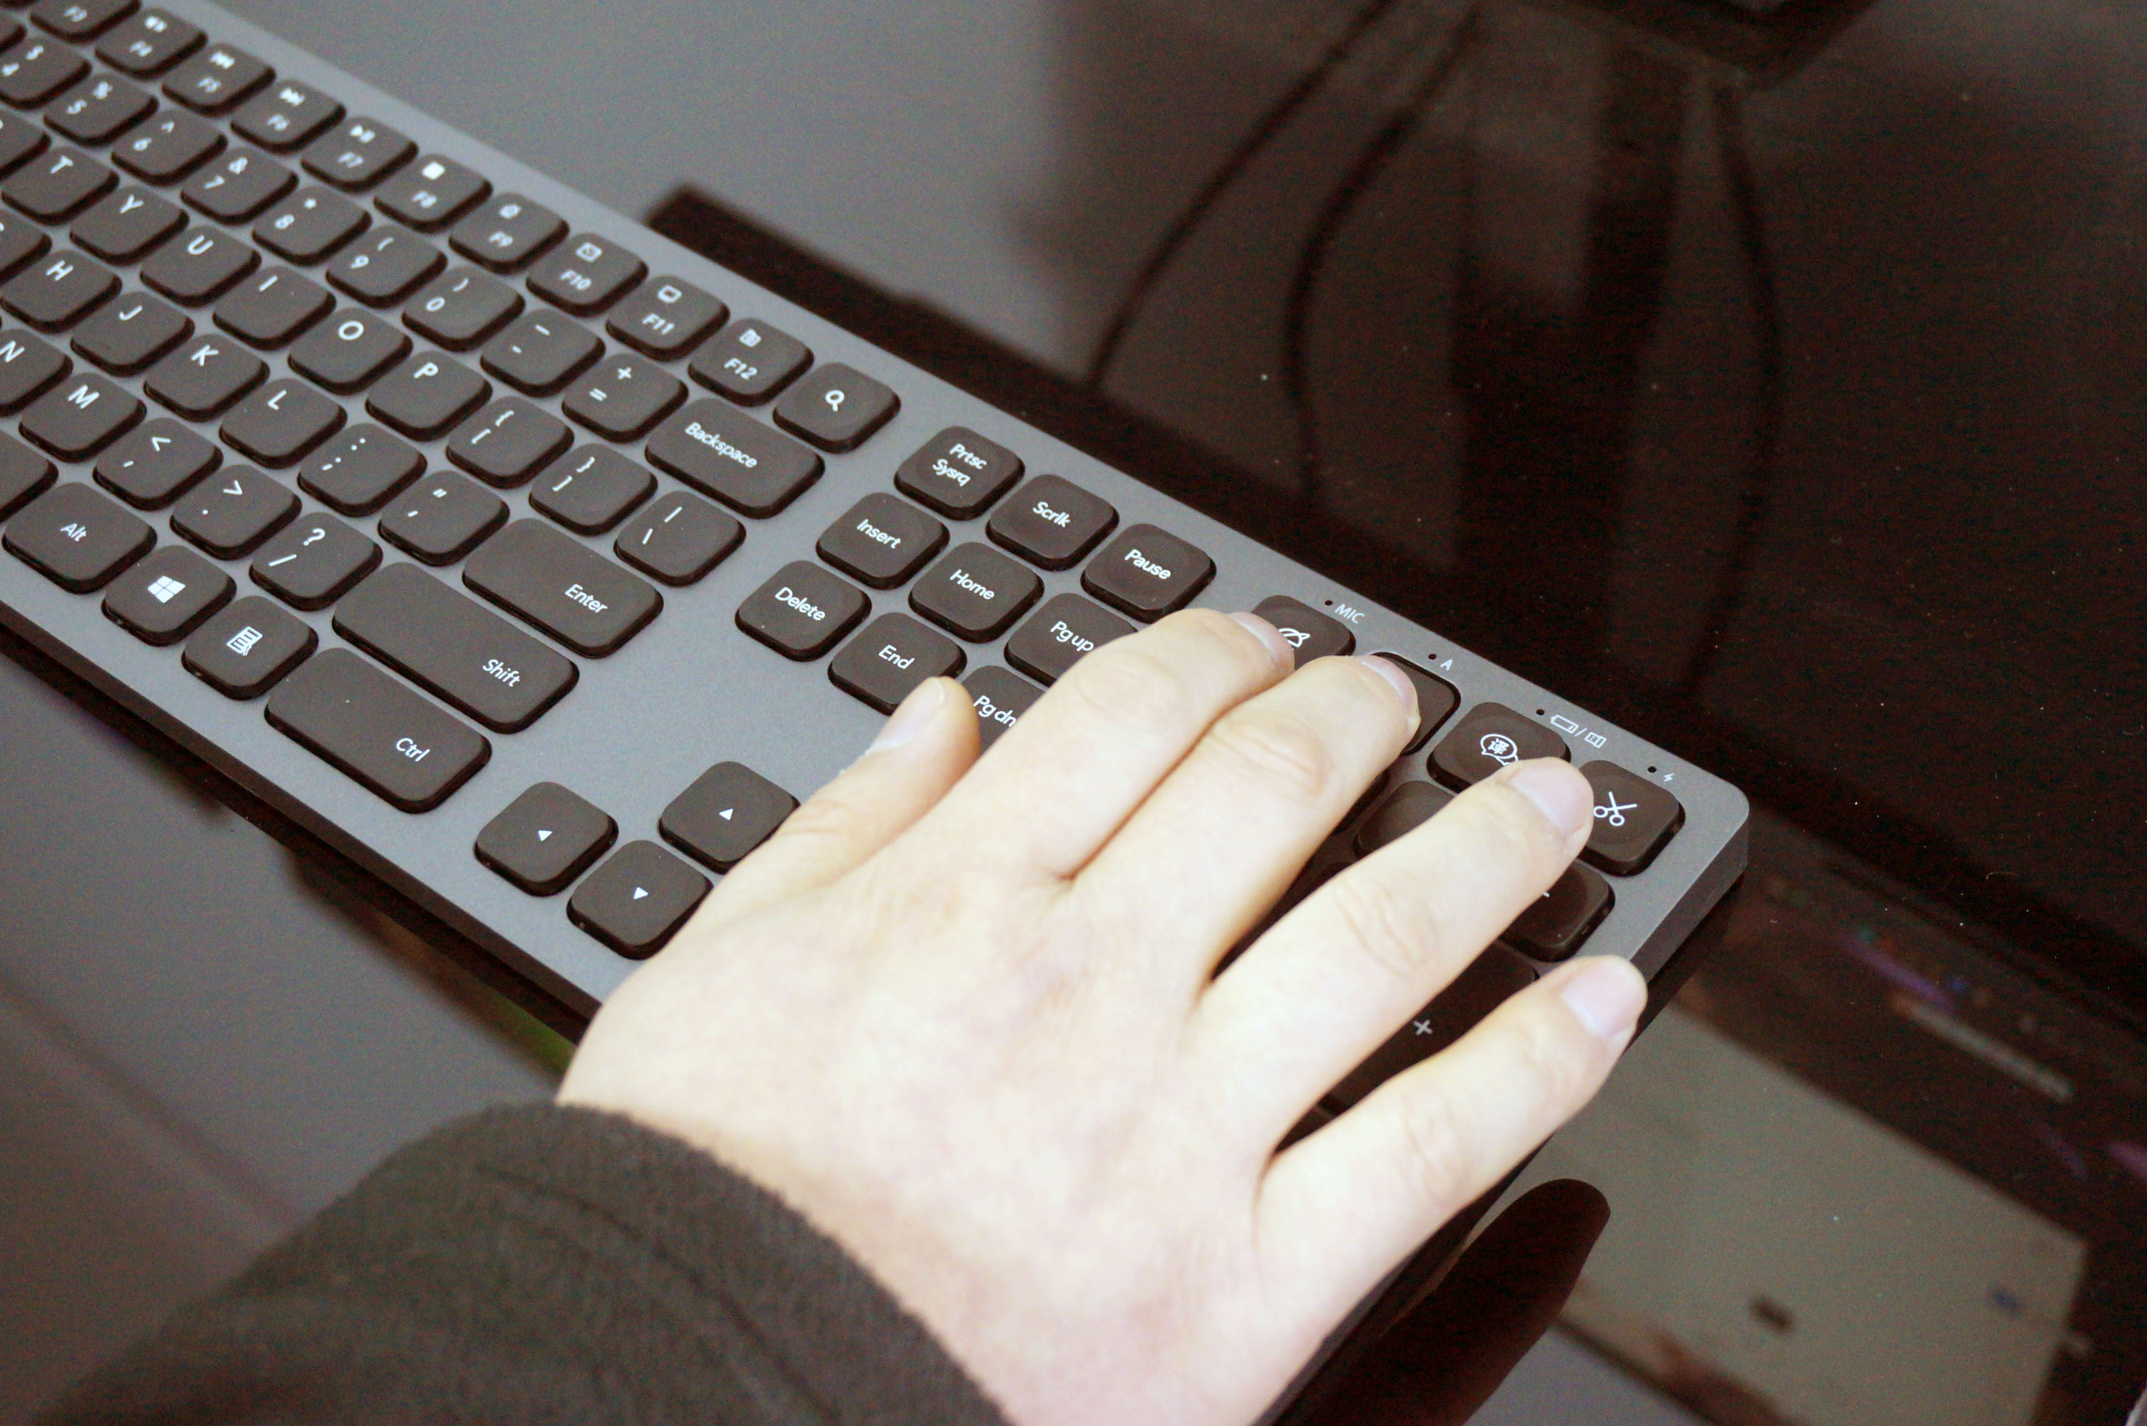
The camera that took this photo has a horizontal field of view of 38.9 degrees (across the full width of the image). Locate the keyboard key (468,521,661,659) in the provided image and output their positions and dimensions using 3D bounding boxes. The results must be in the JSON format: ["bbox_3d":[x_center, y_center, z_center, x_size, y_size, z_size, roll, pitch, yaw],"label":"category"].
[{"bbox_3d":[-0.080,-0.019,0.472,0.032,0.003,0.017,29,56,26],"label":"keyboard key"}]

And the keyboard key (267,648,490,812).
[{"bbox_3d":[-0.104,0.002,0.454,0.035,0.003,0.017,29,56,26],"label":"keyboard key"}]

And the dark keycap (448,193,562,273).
[{"bbox_3d":[-0.100,-0.084,0.534,0.017,0.003,0.017,29,55,25],"label":"dark keycap"}]

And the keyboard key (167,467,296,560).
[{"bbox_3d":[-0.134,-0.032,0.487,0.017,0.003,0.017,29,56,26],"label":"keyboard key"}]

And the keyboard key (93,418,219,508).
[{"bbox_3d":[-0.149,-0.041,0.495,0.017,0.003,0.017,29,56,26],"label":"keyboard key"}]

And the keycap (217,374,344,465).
[{"bbox_3d":[-0.131,-0.048,0.502,0.017,0.003,0.017,29,55,25],"label":"keycap"}]

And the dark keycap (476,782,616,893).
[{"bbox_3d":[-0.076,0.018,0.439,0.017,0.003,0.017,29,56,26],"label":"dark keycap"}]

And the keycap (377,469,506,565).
[{"bbox_3d":[-0.101,-0.031,0.486,0.017,0.003,0.017,29,55,25],"label":"keycap"}]

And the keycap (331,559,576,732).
[{"bbox_3d":[-0.095,-0.010,0.467,0.041,0.003,0.017,29,55,25],"label":"keycap"}]

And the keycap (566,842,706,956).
[{"bbox_3d":[-0.062,0.026,0.433,0.017,0.003,0.017,29,55,25],"label":"keycap"}]

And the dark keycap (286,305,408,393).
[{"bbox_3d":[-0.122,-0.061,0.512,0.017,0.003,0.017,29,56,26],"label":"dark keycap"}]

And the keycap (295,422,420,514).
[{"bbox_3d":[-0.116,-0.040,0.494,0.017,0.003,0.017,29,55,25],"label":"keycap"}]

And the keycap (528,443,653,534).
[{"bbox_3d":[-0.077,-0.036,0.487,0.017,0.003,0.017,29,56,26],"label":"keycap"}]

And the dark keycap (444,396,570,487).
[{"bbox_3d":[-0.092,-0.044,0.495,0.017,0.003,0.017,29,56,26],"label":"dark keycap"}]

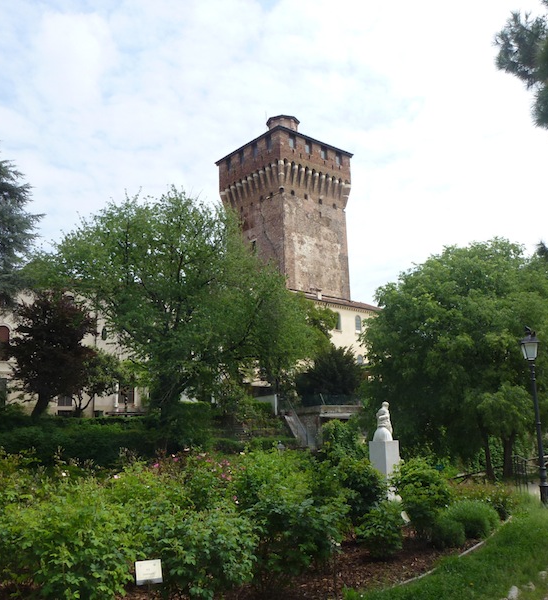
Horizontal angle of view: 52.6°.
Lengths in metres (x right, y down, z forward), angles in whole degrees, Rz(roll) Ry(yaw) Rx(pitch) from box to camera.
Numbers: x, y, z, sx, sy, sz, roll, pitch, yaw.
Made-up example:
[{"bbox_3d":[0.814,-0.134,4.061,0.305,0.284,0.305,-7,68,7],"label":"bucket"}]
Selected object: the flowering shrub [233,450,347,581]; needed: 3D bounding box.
[{"bbox_3d":[0.154,2.124,5.500,1.100,1.190,1.040,-1,-10,0],"label":"flowering shrub"}]

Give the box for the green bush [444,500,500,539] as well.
[{"bbox_3d":[3.256,3.601,9.100,0.880,0.600,0.850,-2,-10,0],"label":"green bush"}]

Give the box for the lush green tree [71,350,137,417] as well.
[{"bbox_3d":[-10.884,5.269,35.000,4.000,4.200,3.800,-2,-10,0],"label":"lush green tree"}]

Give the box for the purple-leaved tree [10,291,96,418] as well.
[{"bbox_3d":[-11.925,2.954,30.000,4.420,7.070,4.200,-1,-10,0],"label":"purple-leaved tree"}]

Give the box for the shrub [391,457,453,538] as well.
[{"bbox_3d":[2.446,3.259,9.200,1.000,1.300,1.000,-2,-10,0],"label":"shrub"}]

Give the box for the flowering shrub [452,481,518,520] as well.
[{"bbox_3d":[3.795,3.612,10.000,1.170,0.640,1.050,-1,-10,0],"label":"flowering shrub"}]

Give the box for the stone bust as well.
[{"bbox_3d":[2.279,2.530,11.600,0.400,0.820,0.400,7,-13,-40],"label":"stone bust"}]

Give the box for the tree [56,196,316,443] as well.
[{"bbox_3d":[-3.711,0.501,23.000,10.950,10.810,9.860,-1,-10,0],"label":"tree"}]

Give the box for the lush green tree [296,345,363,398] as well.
[{"bbox_3d":[3.046,4.093,31.000,3.790,3.220,3.600,-1,-10,0],"label":"lush green tree"}]

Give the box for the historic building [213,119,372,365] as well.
[{"bbox_3d":[2.701,-5.754,74.374,14.500,41.000,16.000,7,-13,-40],"label":"historic building"}]

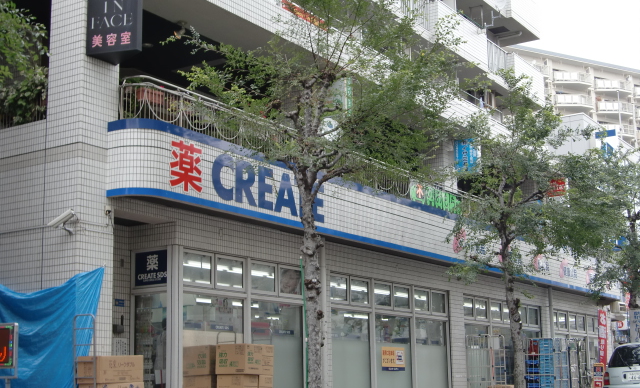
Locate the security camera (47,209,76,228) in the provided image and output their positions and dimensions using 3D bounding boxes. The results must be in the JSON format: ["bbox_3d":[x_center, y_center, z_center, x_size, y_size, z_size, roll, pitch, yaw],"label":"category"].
[{"bbox_3d":[-3.550,0.339,13.936,0.390,0.120,0.110,-33,-17,5],"label":"security camera"}]

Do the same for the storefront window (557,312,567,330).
[{"bbox_3d":[7.044,3.713,29.759,0.100,0.500,0.720,-8,-13,33],"label":"storefront window"}]

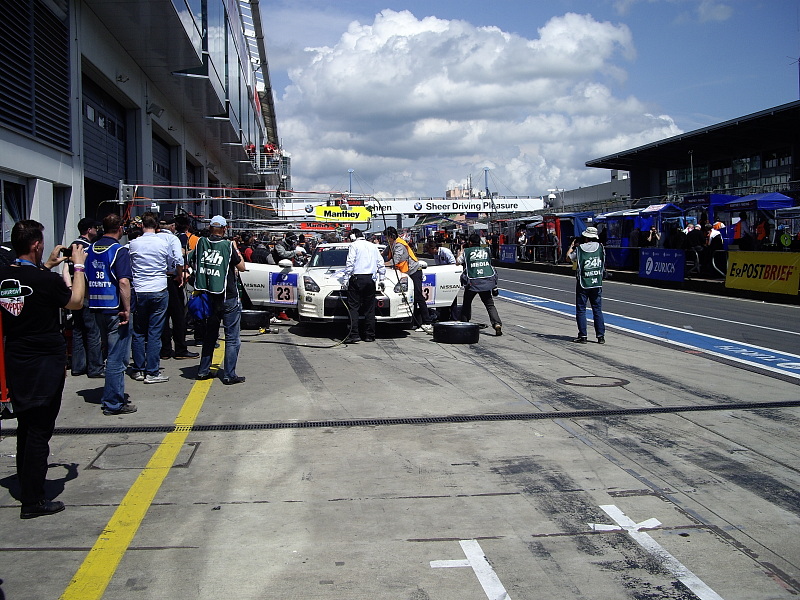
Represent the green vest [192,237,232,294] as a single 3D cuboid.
[{"bbox_3d":[-2.071,-0.396,9.750,0.430,0.650,0.310,1,4,14],"label":"green vest"}]

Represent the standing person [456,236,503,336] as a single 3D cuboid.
[{"bbox_3d":[1.285,-0.271,14.200,0.680,1.680,0.600,-1,4,-12],"label":"standing person"}]

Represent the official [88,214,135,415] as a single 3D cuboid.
[{"bbox_3d":[-2.677,0.115,8.150,0.470,1.800,0.360,1,4,22],"label":"official"}]

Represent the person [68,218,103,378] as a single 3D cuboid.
[{"bbox_3d":[-3.642,-0.026,10.250,0.490,1.810,0.380,2,5,35],"label":"person"}]

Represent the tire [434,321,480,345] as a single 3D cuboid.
[{"bbox_3d":[0.862,0.484,13.400,0.700,0.290,0.700,0,4,0],"label":"tire"}]

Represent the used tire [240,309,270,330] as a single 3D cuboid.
[{"bbox_3d":[-2.638,0.356,15.600,0.700,0.300,0.700,-1,4,-7],"label":"used tire"}]

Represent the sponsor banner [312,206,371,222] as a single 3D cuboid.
[{"bbox_3d":[-1.603,-2.451,25.000,1.580,0.420,0.060,-1,4,-8],"label":"sponsor banner"}]

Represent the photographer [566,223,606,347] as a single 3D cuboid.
[{"bbox_3d":[2.821,-0.239,13.250,0.540,1.720,0.450,-2,4,-18],"label":"photographer"}]

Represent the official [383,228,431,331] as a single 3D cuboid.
[{"bbox_3d":[0.144,-0.327,14.850,0.750,1.720,0.550,1,4,15],"label":"official"}]

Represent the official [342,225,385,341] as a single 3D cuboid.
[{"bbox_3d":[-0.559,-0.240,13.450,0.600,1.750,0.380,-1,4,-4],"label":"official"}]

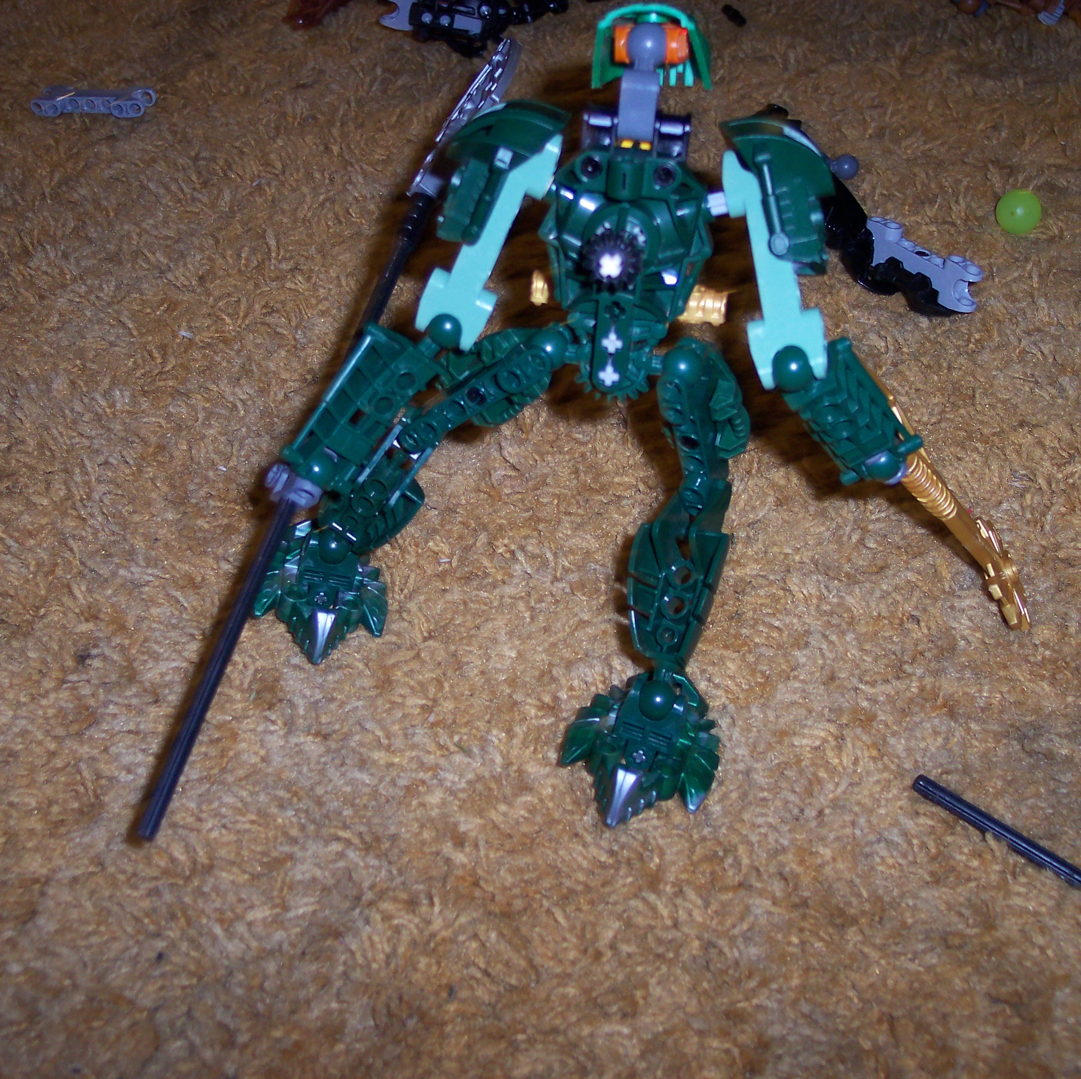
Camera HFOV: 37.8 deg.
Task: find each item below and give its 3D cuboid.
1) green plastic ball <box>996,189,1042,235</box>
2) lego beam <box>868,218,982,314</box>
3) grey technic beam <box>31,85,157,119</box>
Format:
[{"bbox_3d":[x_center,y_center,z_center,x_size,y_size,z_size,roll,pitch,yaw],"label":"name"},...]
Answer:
[{"bbox_3d":[0.183,-0.125,0.605,0.017,0.017,0.017,-1,43,1],"label":"green plastic ball"},{"bbox_3d":[0.132,-0.096,0.549,0.008,0.016,0.056,-16,38,-27],"label":"lego beam"},{"bbox_3d":[-0.198,-0.194,0.700,0.056,0.008,0.016,5,43,14],"label":"grey technic beam"}]

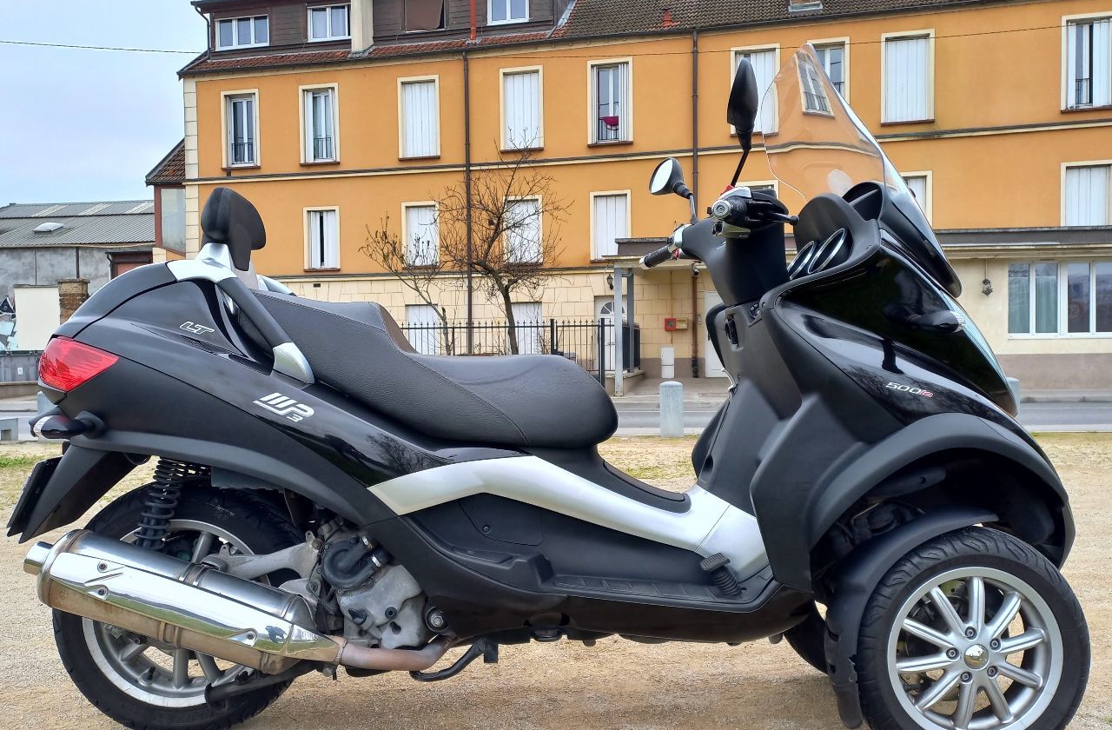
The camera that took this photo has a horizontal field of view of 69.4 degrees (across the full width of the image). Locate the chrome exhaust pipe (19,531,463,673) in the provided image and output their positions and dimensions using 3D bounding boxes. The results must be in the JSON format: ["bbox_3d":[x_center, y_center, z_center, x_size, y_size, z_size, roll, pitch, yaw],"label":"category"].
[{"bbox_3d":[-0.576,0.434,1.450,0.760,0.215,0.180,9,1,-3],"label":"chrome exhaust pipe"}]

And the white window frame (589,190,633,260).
[{"bbox_3d":[1.374,-3.494,20.180,1.064,1.768,0.180,0,2,12],"label":"white window frame"}]

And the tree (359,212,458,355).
[{"bbox_3d":[-3.043,-1.310,16.500,2.000,3.650,1.800,0,2,12],"label":"tree"}]

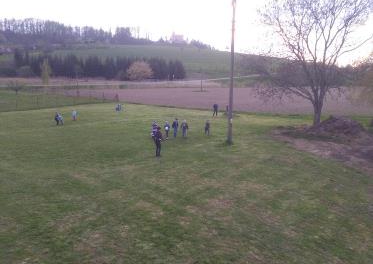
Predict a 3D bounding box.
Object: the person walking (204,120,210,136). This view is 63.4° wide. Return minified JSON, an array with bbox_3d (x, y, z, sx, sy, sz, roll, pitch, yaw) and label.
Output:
[{"bbox_3d":[1.709,-0.288,24.800,0.420,1.320,0.420,6,10,30],"label":"person walking"}]

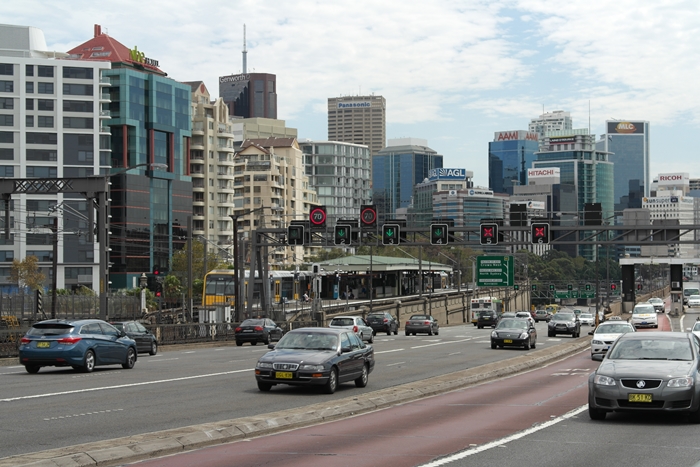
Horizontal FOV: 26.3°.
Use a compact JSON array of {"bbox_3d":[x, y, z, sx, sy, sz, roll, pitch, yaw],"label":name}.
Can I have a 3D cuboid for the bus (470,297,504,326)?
[{"bbox_3d":[15.770,8.940,170.900,2.500,3.200,12.000,-1,-3,11],"label":"bus"}]

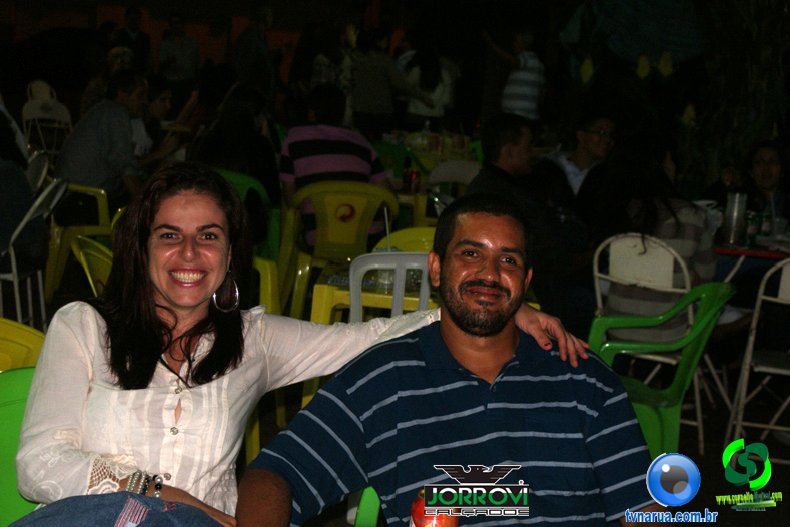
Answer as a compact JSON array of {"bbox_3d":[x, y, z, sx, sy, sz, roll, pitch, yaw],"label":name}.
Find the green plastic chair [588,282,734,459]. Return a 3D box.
[{"bbox_3d":[0.764,0.410,4.601,0.510,0.770,0.550,4,8,5],"label":"green plastic chair"}]

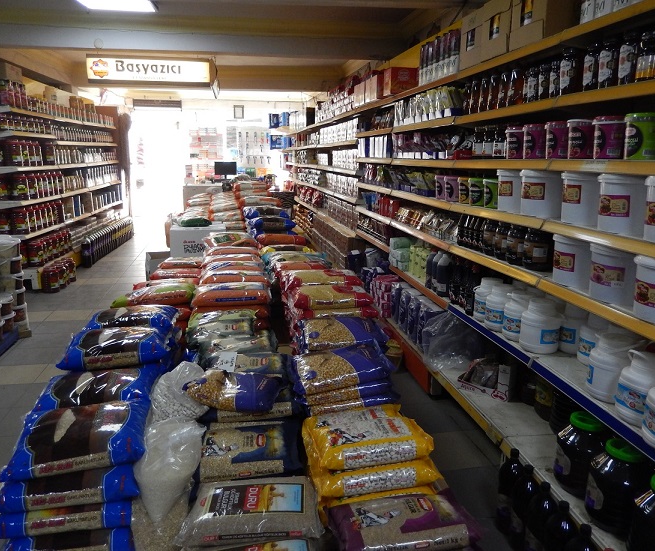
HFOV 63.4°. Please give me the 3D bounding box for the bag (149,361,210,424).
[{"bbox_3d":[-0.512,0.418,1.850,0.220,0.210,0.200,-2,13,-9],"label":"bag"}]

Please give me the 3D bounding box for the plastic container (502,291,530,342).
[{"bbox_3d":[0.919,0.190,2.502,0.172,0.205,0.172,-9,16,-38],"label":"plastic container"}]

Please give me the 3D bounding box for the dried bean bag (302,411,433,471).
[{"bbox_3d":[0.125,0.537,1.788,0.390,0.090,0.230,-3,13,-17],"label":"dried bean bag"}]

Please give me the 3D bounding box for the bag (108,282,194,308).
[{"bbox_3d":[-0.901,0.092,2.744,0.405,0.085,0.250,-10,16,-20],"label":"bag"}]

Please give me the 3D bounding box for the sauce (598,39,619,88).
[{"bbox_3d":[0.943,-0.710,1.806,0.068,0.176,0.068,-1,13,-10],"label":"sauce"}]

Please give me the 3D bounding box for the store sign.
[{"bbox_3d":[-2.150,-2.486,6.482,1.428,0.319,0.140,-3,13,-11],"label":"store sign"}]

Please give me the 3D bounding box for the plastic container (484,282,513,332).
[{"bbox_3d":[0.889,0.159,2.713,0.158,0.215,0.158,-10,16,-38],"label":"plastic container"}]

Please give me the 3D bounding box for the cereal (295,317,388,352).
[{"bbox_3d":[0.038,0.239,2.291,0.390,0.095,0.275,-3,13,-13],"label":"cereal"}]

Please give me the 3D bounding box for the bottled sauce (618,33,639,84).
[{"bbox_3d":[0.985,-0.704,1.731,0.054,0.162,0.054,-9,16,-36],"label":"bottled sauce"}]

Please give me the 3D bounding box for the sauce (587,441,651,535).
[{"bbox_3d":[0.961,0.688,1.746,0.178,0.270,0.178,-1,13,-10],"label":"sauce"}]

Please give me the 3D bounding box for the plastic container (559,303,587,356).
[{"bbox_3d":[1.268,0.263,2.703,0.190,0.239,0.190,-5,14,-23],"label":"plastic container"}]

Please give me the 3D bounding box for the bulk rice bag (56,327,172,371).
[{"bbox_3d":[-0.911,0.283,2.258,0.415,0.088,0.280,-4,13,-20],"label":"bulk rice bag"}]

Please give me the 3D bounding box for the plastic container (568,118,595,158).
[{"bbox_3d":[1.091,-0.580,2.266,0.116,0.166,0.116,-12,17,-42],"label":"plastic container"}]

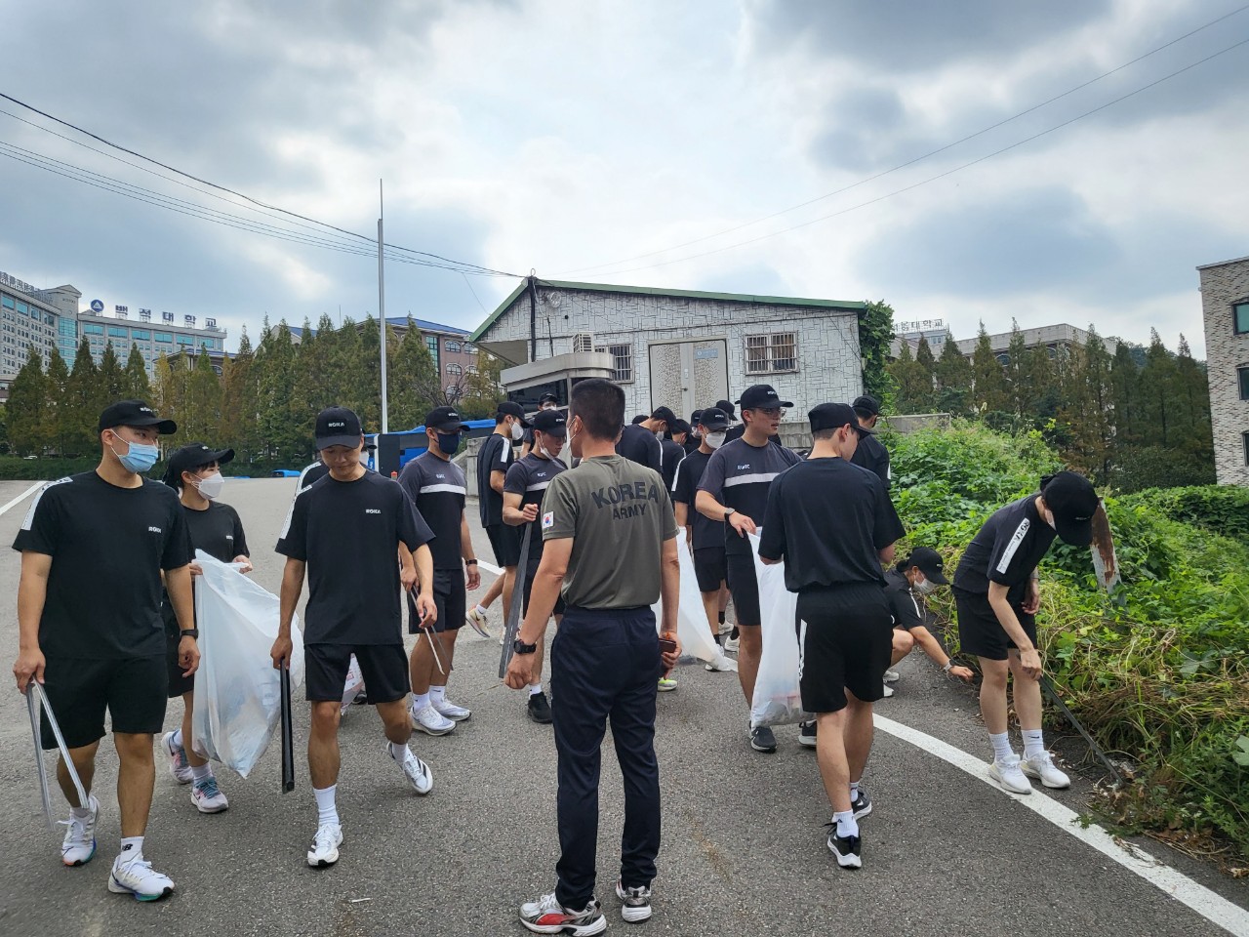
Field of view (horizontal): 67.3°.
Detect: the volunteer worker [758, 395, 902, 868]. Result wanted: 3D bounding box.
[{"bbox_3d":[0.811,0.604,3.760,0.560,1.740,0.460,-2,-4,4],"label":"volunteer worker"}]

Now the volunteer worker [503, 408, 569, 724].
[{"bbox_3d":[-0.445,0.545,5.380,0.580,1.777,0.450,0,-4,-28],"label":"volunteer worker"}]

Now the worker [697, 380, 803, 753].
[{"bbox_3d":[0.657,0.464,4.770,0.600,1.790,0.450,-2,-4,0],"label":"worker"}]

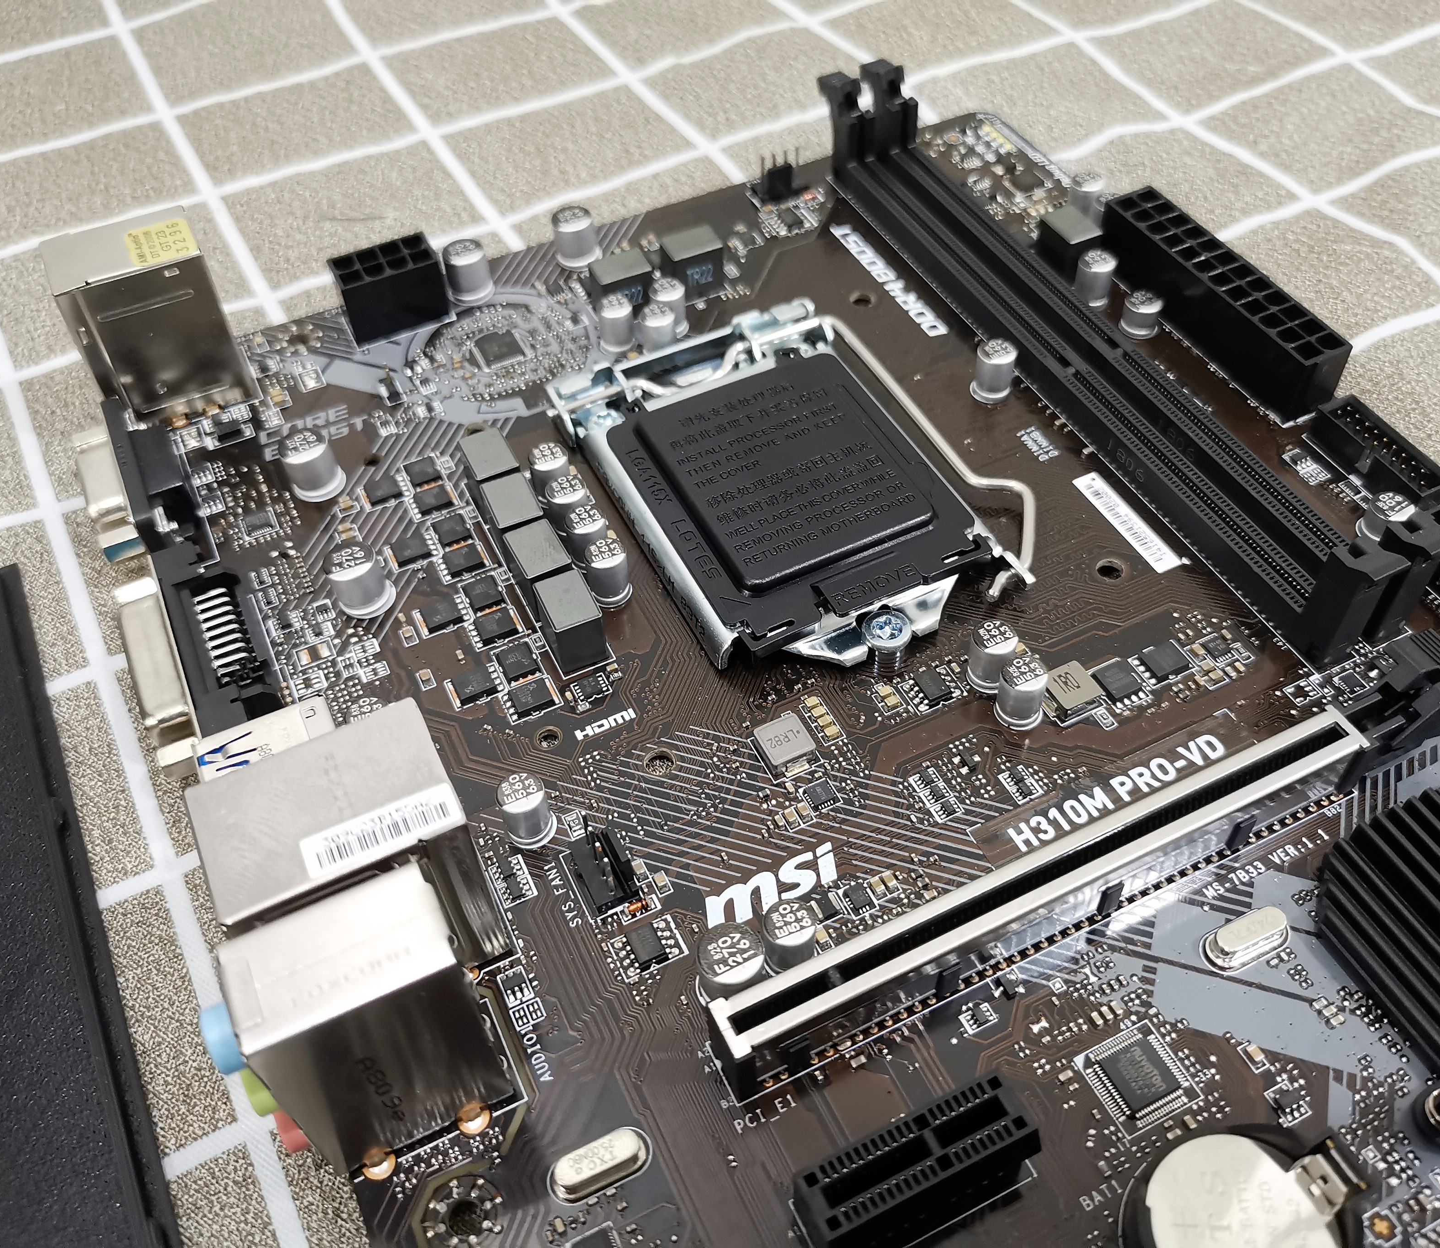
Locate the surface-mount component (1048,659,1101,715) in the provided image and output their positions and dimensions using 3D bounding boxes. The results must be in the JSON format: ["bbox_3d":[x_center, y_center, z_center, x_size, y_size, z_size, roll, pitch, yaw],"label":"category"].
[{"bbox_3d":[0.049,0.009,0.181,0.007,0.003,0.007,-22,53,-15],"label":"surface-mount component"}]

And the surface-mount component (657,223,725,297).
[{"bbox_3d":[-0.005,-0.066,0.240,0.010,0.009,0.007,-22,53,-15],"label":"surface-mount component"}]

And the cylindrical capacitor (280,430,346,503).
[{"bbox_3d":[-0.066,-0.026,0.211,0.008,0.008,0.008,-22,53,-15],"label":"cylindrical capacitor"}]

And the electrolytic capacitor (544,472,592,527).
[{"bbox_3d":[-0.024,-0.018,0.203,0.006,0.008,0.006,-1,51,1],"label":"electrolytic capacitor"}]

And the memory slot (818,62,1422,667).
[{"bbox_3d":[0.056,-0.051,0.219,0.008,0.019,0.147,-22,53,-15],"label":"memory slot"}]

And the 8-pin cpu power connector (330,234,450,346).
[{"bbox_3d":[-0.060,-0.061,0.237,0.018,0.013,0.010,-22,54,-14],"label":"8-pin cpu power connector"}]

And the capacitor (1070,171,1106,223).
[{"bbox_3d":[0.070,-0.082,0.250,0.006,0.008,0.006,-1,51,2],"label":"capacitor"}]

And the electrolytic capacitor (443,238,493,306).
[{"bbox_3d":[-0.047,-0.065,0.242,0.008,0.009,0.008,-1,51,1],"label":"electrolytic capacitor"}]

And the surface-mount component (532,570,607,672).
[{"bbox_3d":[-0.021,0.000,0.188,0.007,0.009,0.010,-22,54,-15],"label":"surface-mount component"}]

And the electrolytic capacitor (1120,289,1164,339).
[{"bbox_3d":[0.075,-0.056,0.233,0.006,0.005,0.006,-1,51,1],"label":"electrolytic capacitor"}]

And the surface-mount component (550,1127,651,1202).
[{"bbox_3d":[-0.013,0.059,0.143,0.011,0.003,0.004,-22,53,-15],"label":"surface-mount component"}]

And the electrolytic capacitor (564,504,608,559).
[{"bbox_3d":[-0.020,-0.013,0.199,0.006,0.008,0.006,-1,51,2],"label":"electrolytic capacitor"}]

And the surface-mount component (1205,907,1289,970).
[{"bbox_3d":[0.065,0.038,0.159,0.011,0.003,0.004,-22,54,-15],"label":"surface-mount component"}]

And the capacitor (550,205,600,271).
[{"bbox_3d":[-0.028,-0.074,0.247,0.008,0.008,0.008,-1,51,1],"label":"capacitor"}]

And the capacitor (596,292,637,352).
[{"bbox_3d":[-0.018,-0.053,0.231,0.006,0.008,0.006,-1,51,1],"label":"capacitor"}]

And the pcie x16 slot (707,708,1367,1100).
[{"bbox_3d":[0.041,0.033,0.159,0.090,0.011,0.008,-22,54,-15],"label":"pcie x16 slot"}]

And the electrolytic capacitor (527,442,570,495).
[{"bbox_3d":[-0.027,-0.024,0.208,0.006,0.008,0.006,-1,51,1],"label":"electrolytic capacitor"}]

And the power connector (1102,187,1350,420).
[{"bbox_3d":[0.087,-0.057,0.229,0.011,0.013,0.052,-22,54,-15],"label":"power connector"}]

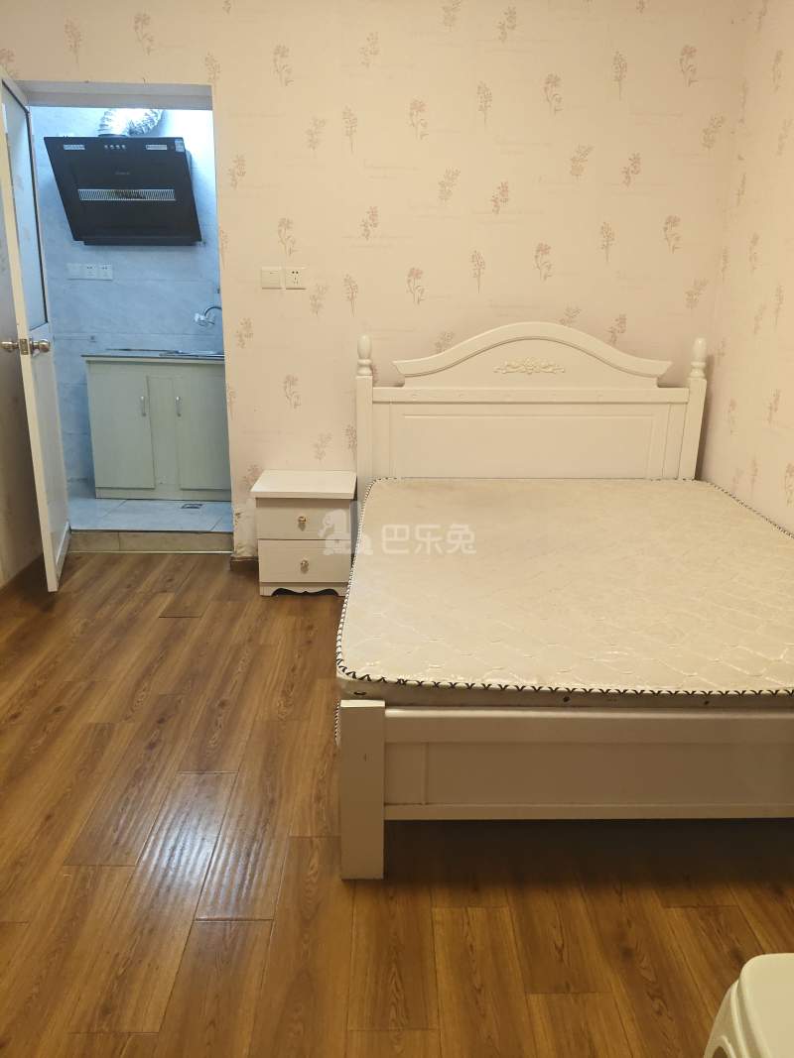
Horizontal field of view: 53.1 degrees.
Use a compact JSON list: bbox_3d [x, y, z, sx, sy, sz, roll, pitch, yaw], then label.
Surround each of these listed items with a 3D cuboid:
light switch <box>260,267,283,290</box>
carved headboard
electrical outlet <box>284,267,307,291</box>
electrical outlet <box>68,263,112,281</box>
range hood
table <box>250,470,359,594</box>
[{"bbox_3d":[-0.531,-1.069,3.383,0.087,0.087,0.012,0,16,-1],"label":"light switch"},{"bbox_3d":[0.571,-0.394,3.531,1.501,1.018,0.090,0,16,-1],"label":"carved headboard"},{"bbox_3d":[-0.430,-1.069,3.385,0.087,0.087,0.012,0,16,-1],"label":"electrical outlet"},{"bbox_3d":[-1.736,-1.460,4.500,0.260,0.088,0.012,0,16,-1],"label":"electrical outlet"},{"bbox_3d":[-1.428,-1.784,4.241,0.705,0.496,0.342,0,16,-1],"label":"range hood"},{"bbox_3d":[-0.390,0.021,3.500,0.418,0.466,0.363,0,18,-1],"label":"table"}]

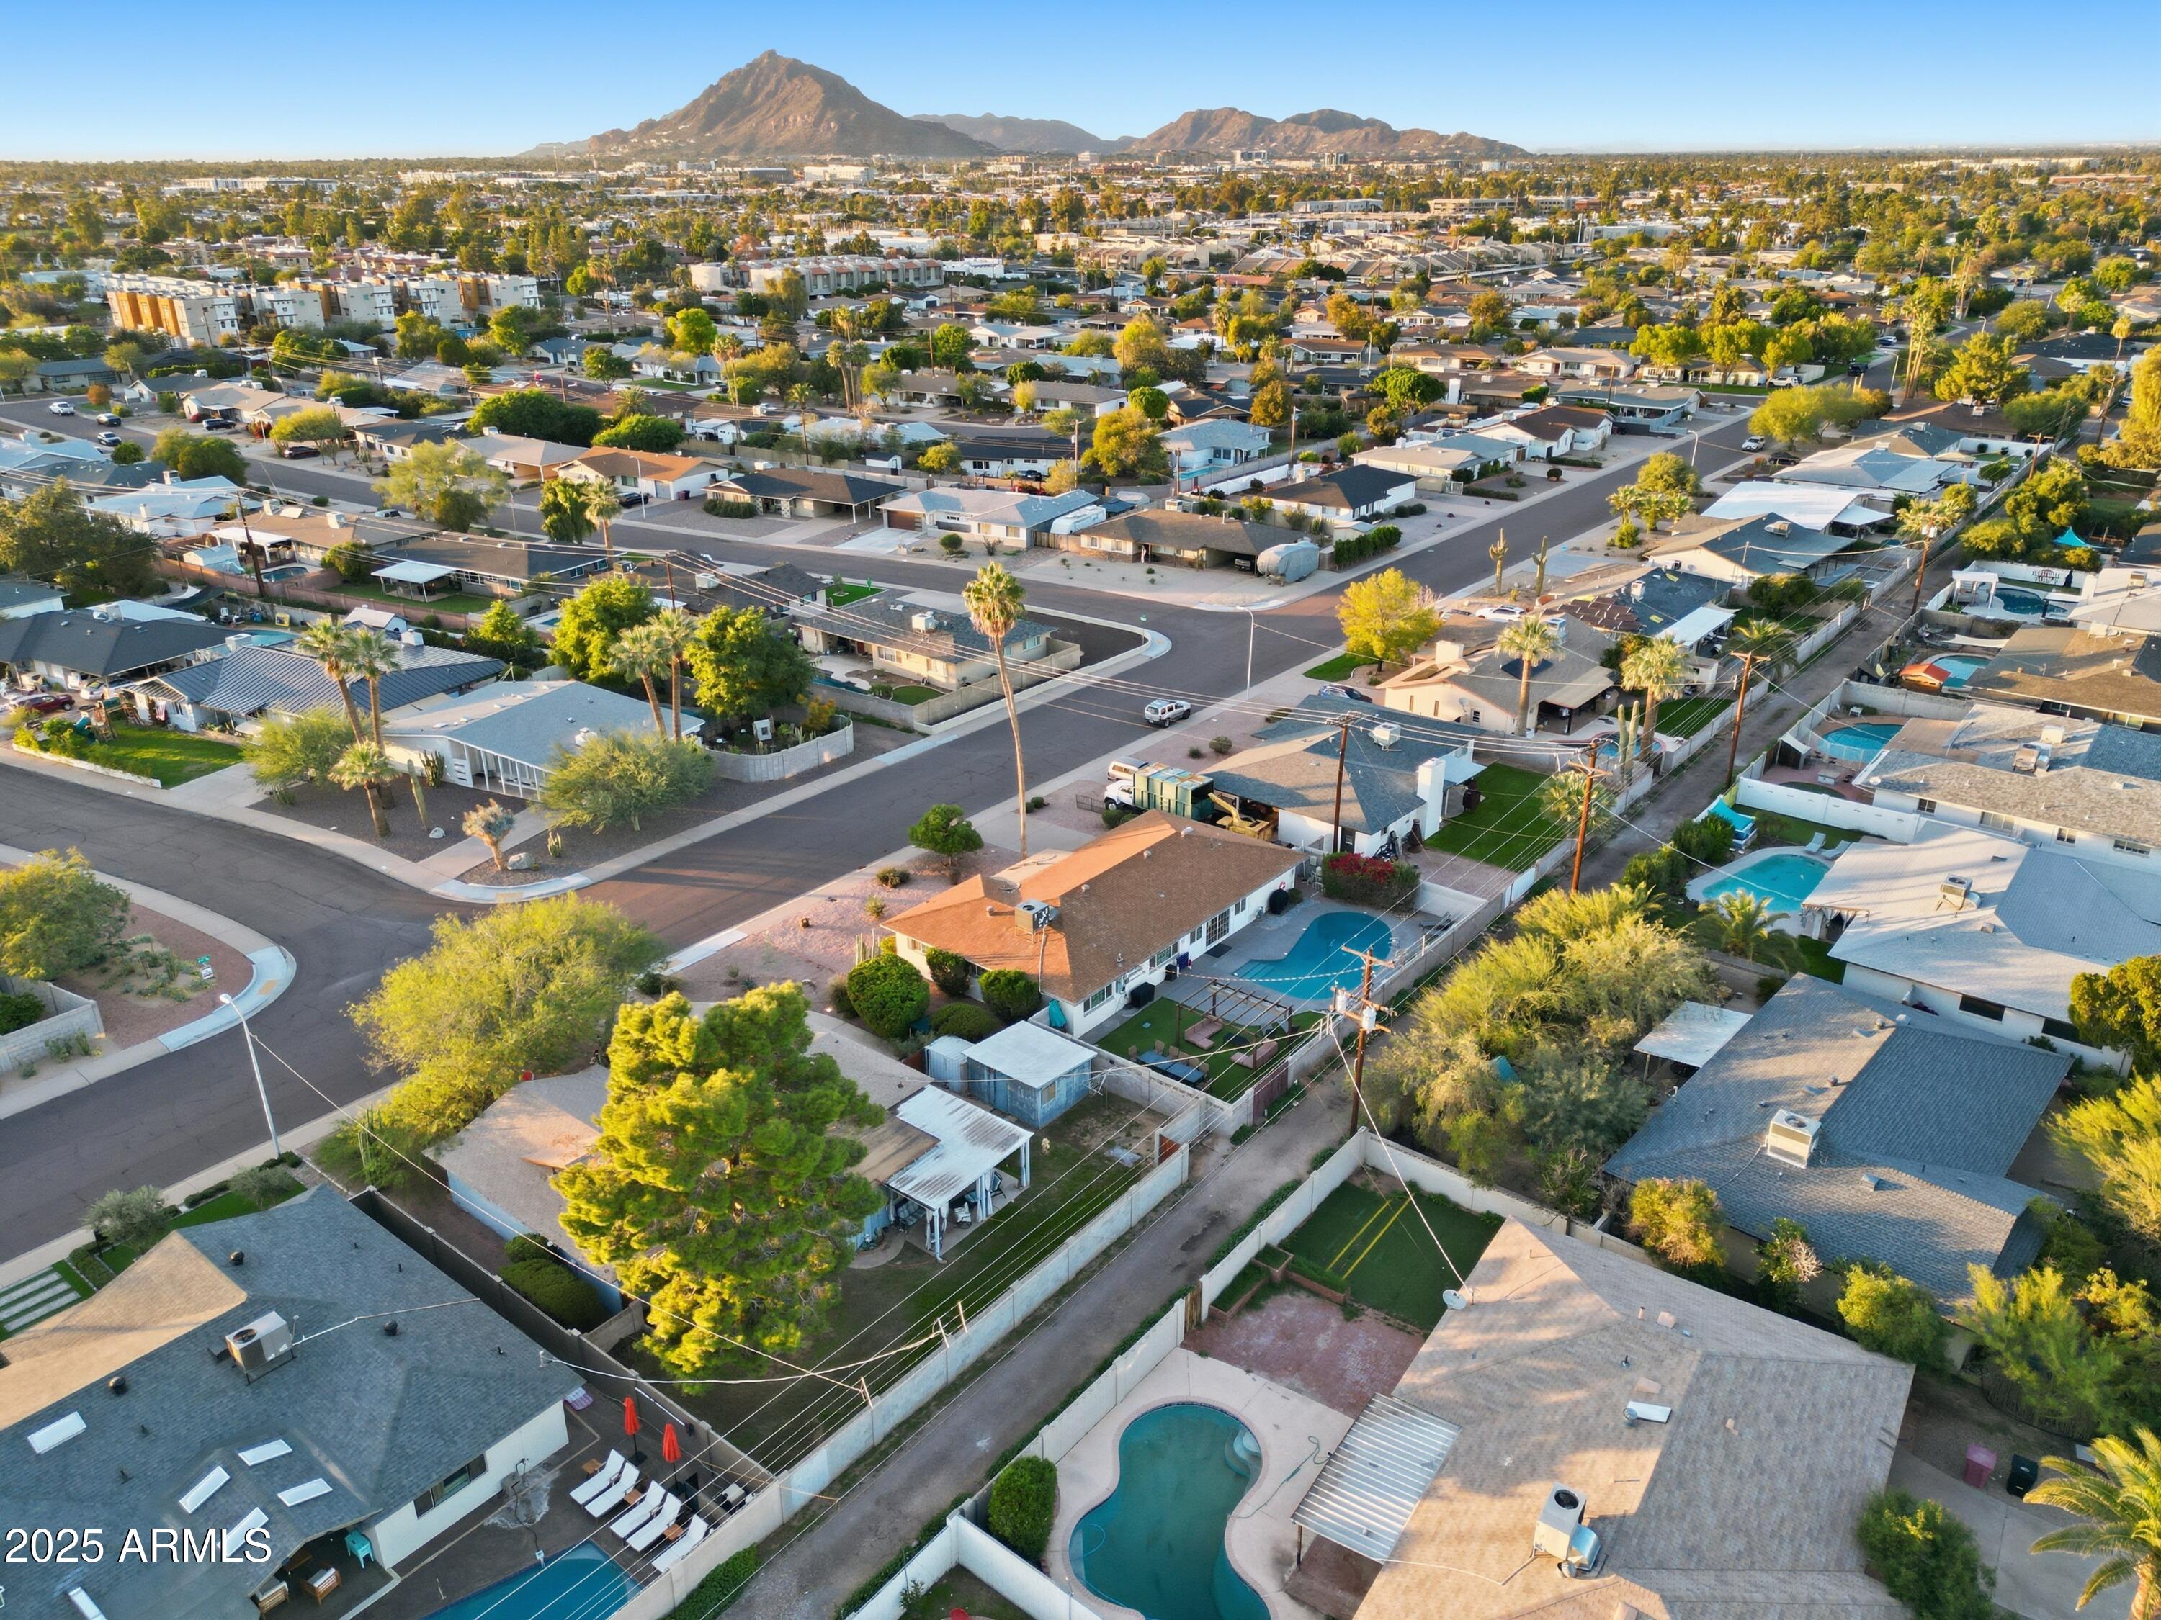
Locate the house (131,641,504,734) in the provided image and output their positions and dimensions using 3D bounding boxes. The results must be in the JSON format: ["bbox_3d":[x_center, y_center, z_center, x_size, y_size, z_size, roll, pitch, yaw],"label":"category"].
[{"bbox_3d":[-56.964,-9.364,112.388,21.000,4.500,16.700,13,27,27],"label":"house"}]

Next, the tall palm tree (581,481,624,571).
[{"bbox_3d":[-45.855,-26.941,145.532,4.100,10.000,4.100,0,24,0],"label":"tall palm tree"}]

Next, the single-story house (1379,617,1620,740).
[{"bbox_3d":[35.657,-11.556,122.819,15.621,4.200,24.975,17,29,35],"label":"single-story house"}]

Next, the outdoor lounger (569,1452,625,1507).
[{"bbox_3d":[-15.945,22.217,49.630,0.700,0.930,1.820,17,29,35],"label":"outdoor lounger"}]

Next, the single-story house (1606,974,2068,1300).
[{"bbox_3d":[33.681,13.511,64.731,14.464,4.400,22.179,19,30,38],"label":"single-story house"}]

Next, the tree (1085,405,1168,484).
[{"bbox_3d":[6.402,-50.420,205.439,11.200,9.360,10.600,0,24,0],"label":"tree"}]

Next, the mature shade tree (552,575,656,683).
[{"bbox_3d":[-40.158,-14.753,124.140,8.600,9.720,8.400,0,24,0],"label":"mature shade tree"}]

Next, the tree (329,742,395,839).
[{"bbox_3d":[-45.331,-1.204,95.849,4.500,6.500,4.500,18,30,35],"label":"tree"}]

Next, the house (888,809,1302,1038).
[{"bbox_3d":[1.476,4.898,85.910,13.500,4.050,22.200,18,30,36],"label":"house"}]

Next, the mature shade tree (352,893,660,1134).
[{"bbox_3d":[-24.350,8.952,64.212,12.400,9.300,12.400,0,24,0],"label":"mature shade tree"}]

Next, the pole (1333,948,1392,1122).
[{"bbox_3d":[12.466,10.322,66.340,3.000,9.630,0.900,18,30,36],"label":"pole"}]

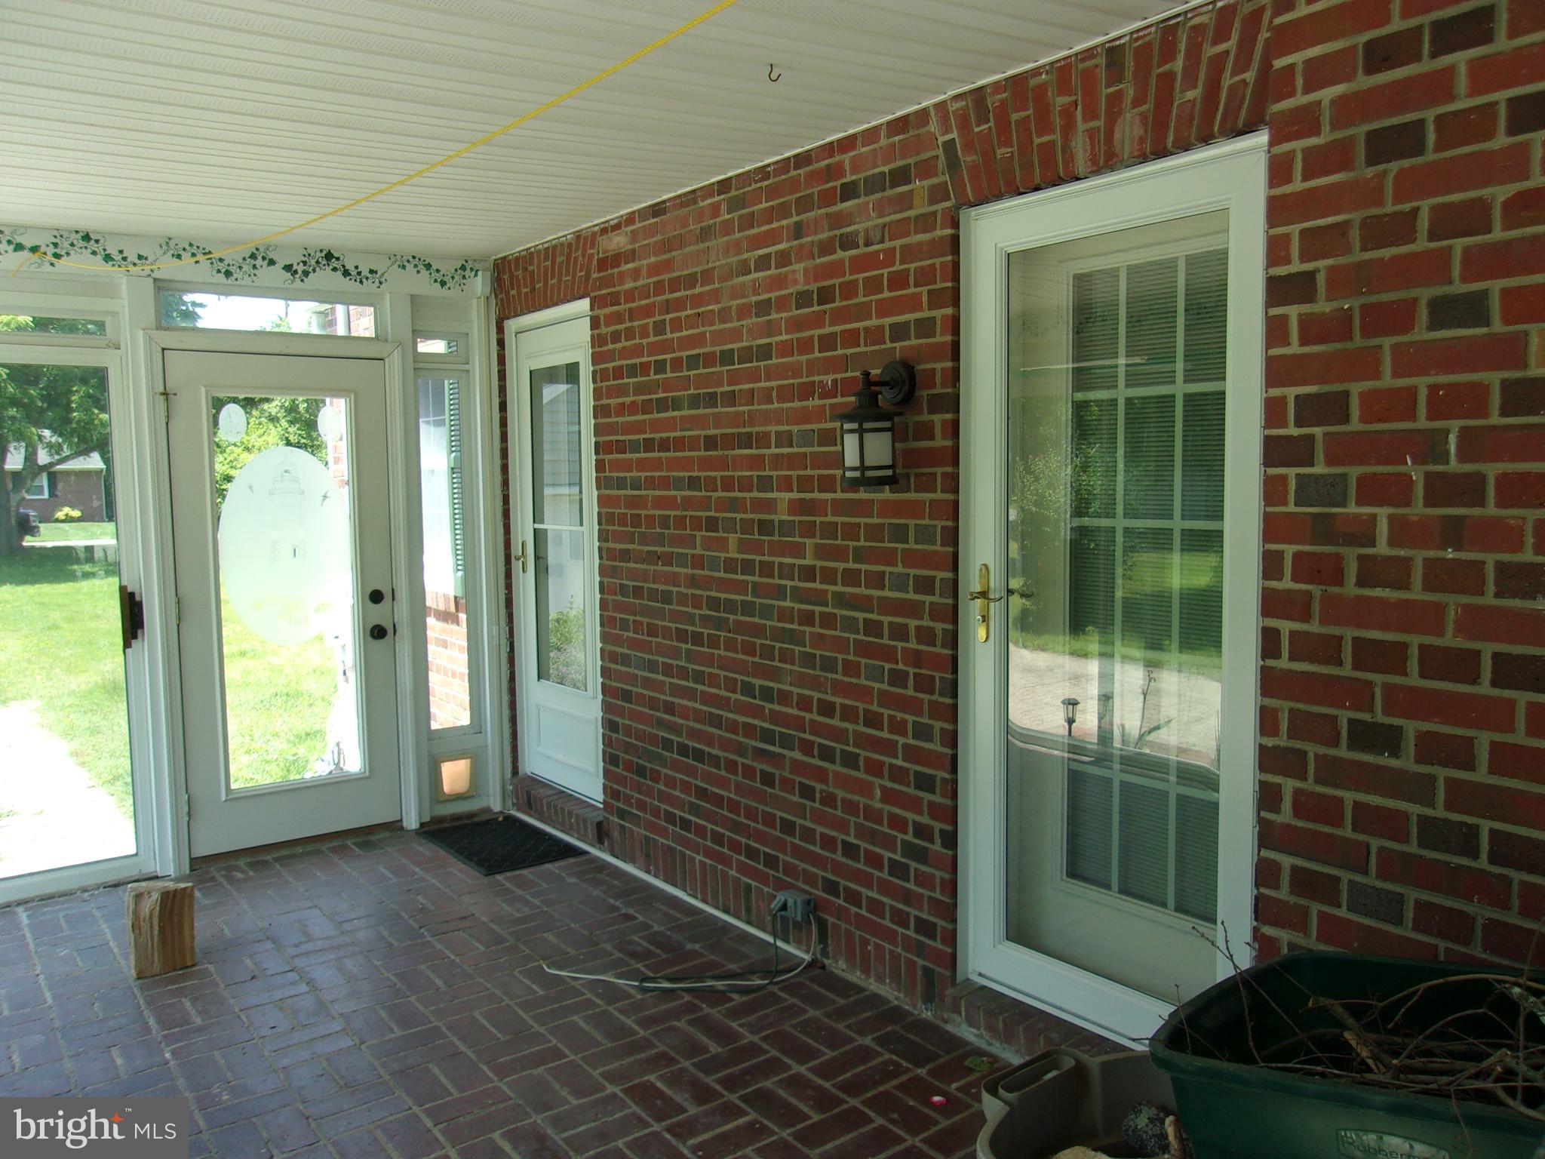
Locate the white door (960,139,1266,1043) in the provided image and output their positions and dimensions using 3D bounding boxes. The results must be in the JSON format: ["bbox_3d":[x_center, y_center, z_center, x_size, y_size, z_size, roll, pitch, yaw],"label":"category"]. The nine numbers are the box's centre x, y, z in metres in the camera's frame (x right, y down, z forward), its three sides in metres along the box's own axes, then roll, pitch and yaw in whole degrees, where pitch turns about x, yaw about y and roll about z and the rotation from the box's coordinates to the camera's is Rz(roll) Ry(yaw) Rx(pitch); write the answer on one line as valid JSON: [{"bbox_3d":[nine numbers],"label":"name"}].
[{"bbox_3d":[0.818,0.087,2.983,0.073,2.110,0.886,-4,6,-38],"label":"white door"}]

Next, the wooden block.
[{"bbox_3d":[-1.947,1.104,3.836,0.176,0.255,0.141,-4,6,-38],"label":"wooden block"}]

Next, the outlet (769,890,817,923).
[{"bbox_3d":[0.067,1.043,3.884,0.076,0.071,0.144,-4,6,-38],"label":"outlet"}]

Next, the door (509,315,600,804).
[{"bbox_3d":[-0.919,-0.093,5.261,0.053,2.038,0.757,-4,6,-38],"label":"door"}]

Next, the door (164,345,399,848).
[{"bbox_3d":[-2.020,0.089,5.041,0.864,2.021,0.045,-4,6,-38],"label":"door"}]

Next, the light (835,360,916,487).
[{"bbox_3d":[0.280,-0.434,3.352,0.211,0.345,0.189,-4,6,-38],"label":"light"}]

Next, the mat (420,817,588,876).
[{"bbox_3d":[-1.155,1.110,5.089,0.448,0.014,0.753,-4,6,-38],"label":"mat"}]

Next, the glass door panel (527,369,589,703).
[{"bbox_3d":[-0.934,-0.226,5.273,0.030,1.395,0.439,-4,6,-38],"label":"glass door panel"}]

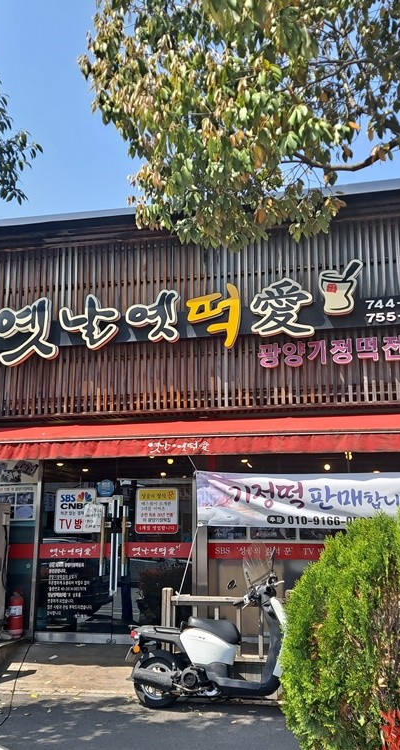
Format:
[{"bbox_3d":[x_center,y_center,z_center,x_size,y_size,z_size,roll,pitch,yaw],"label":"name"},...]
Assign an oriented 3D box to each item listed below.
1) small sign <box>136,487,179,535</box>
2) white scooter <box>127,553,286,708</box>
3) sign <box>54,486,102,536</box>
[{"bbox_3d":[-0.494,1.545,7.877,0.490,0.505,0.020,-3,-13,12],"label":"small sign"},{"bbox_3d":[0.233,2.184,5.883,1.800,1.270,0.700,-4,-12,20],"label":"white scooter"},{"bbox_3d":[-1.325,1.455,7.454,0.523,0.470,0.030,-3,-12,13],"label":"sign"}]

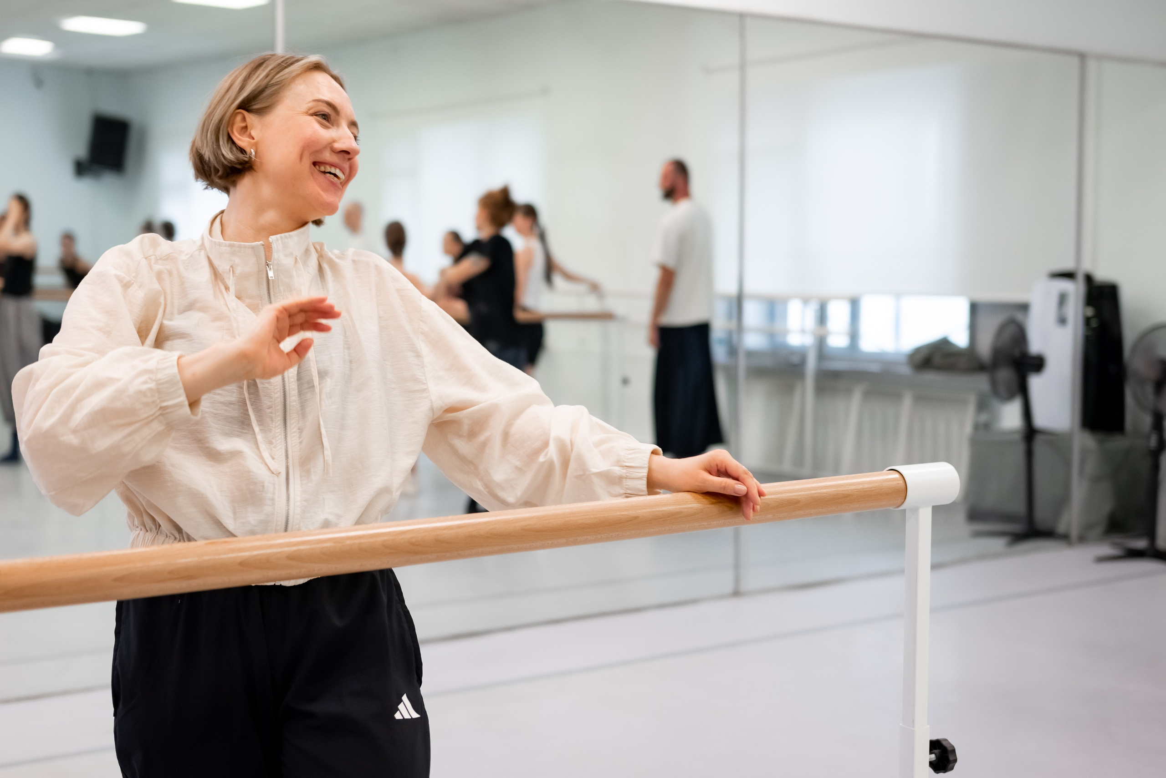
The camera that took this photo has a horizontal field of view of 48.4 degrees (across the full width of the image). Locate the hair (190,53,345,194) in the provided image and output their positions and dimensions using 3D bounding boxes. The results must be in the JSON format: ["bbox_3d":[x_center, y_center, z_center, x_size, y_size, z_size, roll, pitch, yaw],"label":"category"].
[{"bbox_3d":[-0.414,-0.345,1.715,0.205,0.215,0.180,-5,-15,30],"label":"hair"}]

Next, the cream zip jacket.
[{"bbox_3d":[-0.318,0.002,1.645,0.730,0.470,0.420,-1,4,-25],"label":"cream zip jacket"}]

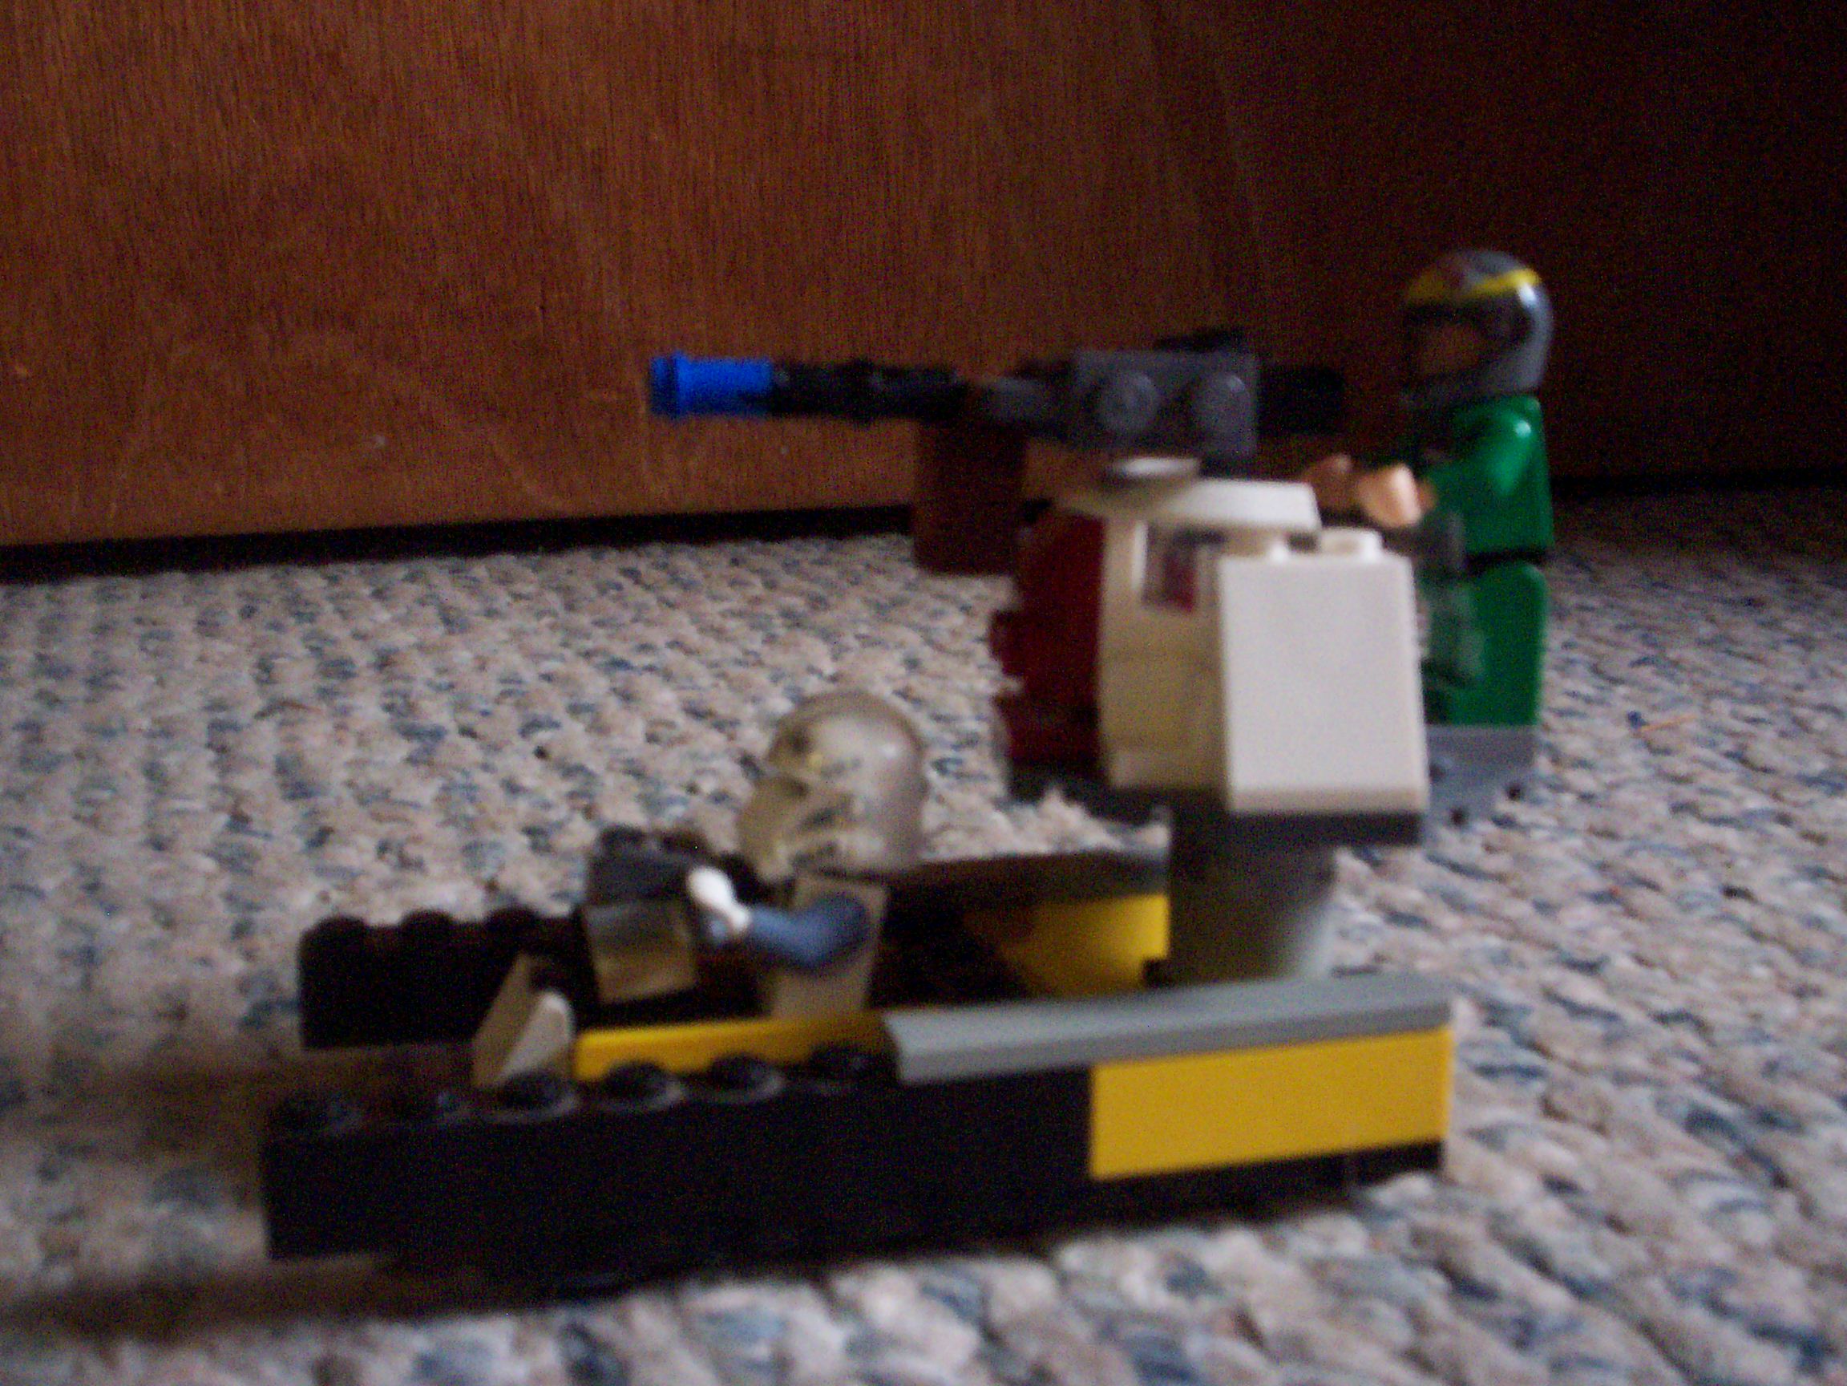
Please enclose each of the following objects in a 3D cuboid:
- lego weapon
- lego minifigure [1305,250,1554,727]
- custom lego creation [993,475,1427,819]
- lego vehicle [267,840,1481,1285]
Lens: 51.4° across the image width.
[{"bbox_3d":[0.006,-0.021,0.166,0.058,0.020,0.014,-2,9,-11],"label":"lego weapon"},{"bbox_3d":[0.045,-0.018,0.175,0.019,0.041,0.020,-1,9,-10],"label":"lego minifigure"},{"bbox_3d":[0.022,-0.005,0.171,0.029,0.026,0.039,-1,9,-10],"label":"custom lego creation"},{"bbox_3d":[-0.008,0.031,0.177,0.096,0.018,0.050,-2,9,-14],"label":"lego vehicle"}]

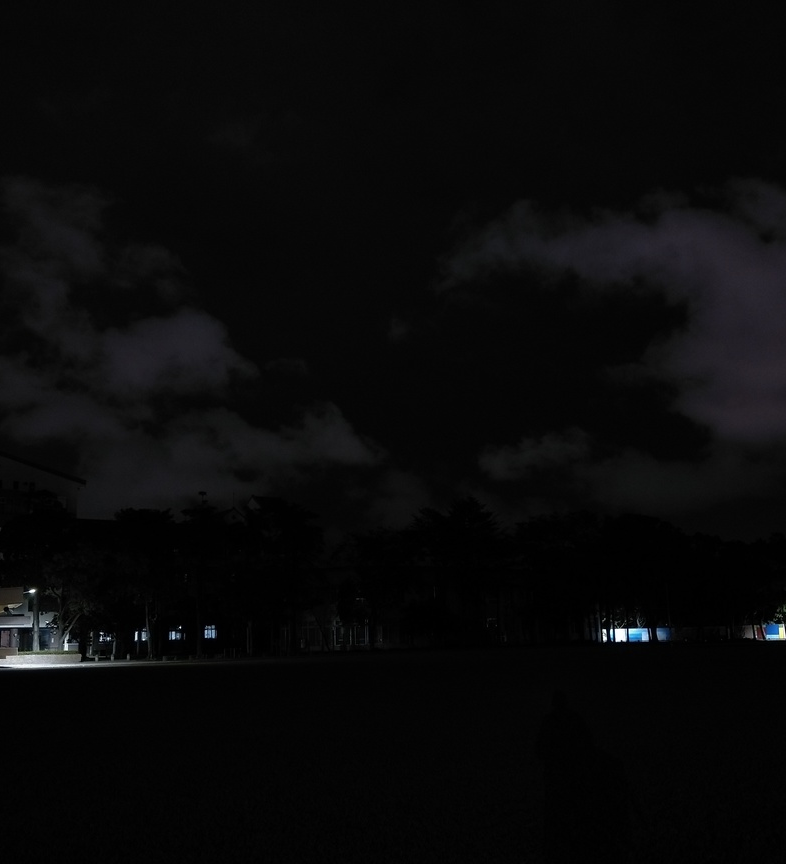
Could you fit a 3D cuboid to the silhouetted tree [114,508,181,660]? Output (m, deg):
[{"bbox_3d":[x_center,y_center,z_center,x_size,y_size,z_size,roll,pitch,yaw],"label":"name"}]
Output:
[{"bbox_3d":[-17.696,10.956,60.225,4.900,10.910,4.900,-1,-14,0],"label":"silhouetted tree"}]

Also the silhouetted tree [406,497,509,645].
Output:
[{"bbox_3d":[5.653,12.253,74.172,9.000,13.140,9.000,-1,-14,0],"label":"silhouetted tree"}]

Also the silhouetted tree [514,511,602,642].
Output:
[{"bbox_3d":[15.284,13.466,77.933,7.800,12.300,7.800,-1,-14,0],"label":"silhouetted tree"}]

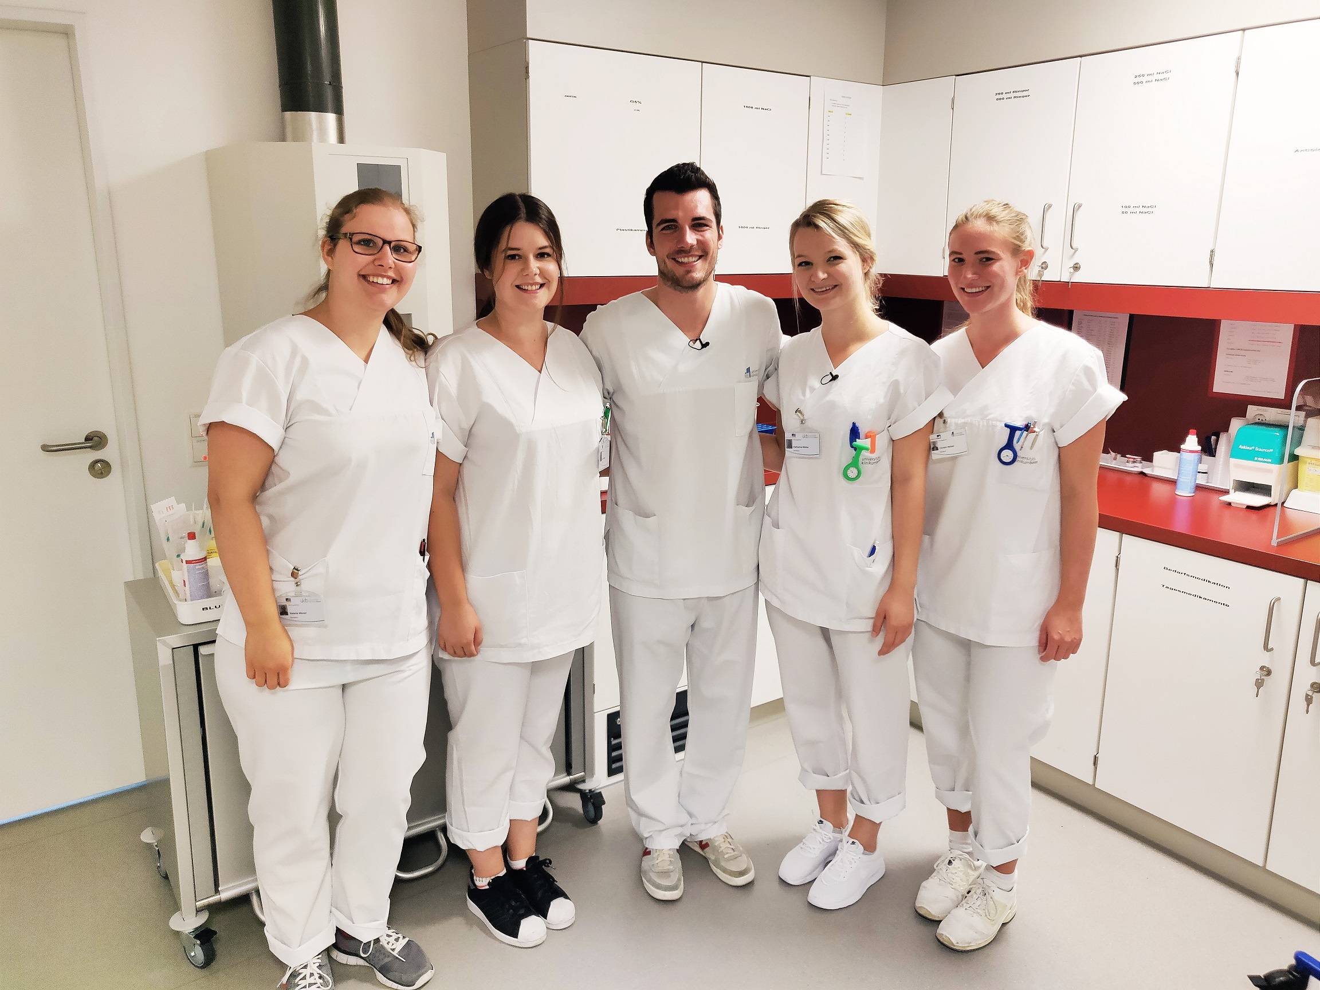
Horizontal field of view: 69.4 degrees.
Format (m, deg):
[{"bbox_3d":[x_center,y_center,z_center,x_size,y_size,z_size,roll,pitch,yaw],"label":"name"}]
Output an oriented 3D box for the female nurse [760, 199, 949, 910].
[{"bbox_3d":[0.459,0.168,2.313,0.500,1.696,0.380,9,16,31],"label":"female nurse"}]

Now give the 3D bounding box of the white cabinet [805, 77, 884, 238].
[{"bbox_3d":[0.531,-1.135,3.472,0.366,0.643,0.396,-9,17,-33],"label":"white cabinet"}]

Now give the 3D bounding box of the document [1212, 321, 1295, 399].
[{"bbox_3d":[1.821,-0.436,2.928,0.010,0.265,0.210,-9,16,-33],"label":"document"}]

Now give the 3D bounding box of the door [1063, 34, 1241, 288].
[{"bbox_3d":[1.385,-0.934,2.723,0.030,0.644,0.454,-10,18,-34],"label":"door"}]

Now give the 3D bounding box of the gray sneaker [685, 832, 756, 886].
[{"bbox_3d":[0.149,0.924,2.552,0.108,0.110,0.290,-8,16,-31],"label":"gray sneaker"}]

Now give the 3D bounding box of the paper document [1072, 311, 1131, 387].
[{"bbox_3d":[1.515,-0.489,3.315,0.008,0.294,0.207,-9,17,-33],"label":"paper document"}]

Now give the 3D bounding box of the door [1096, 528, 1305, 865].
[{"bbox_3d":[1.421,0.532,2.549,0.030,0.781,0.447,-10,18,-34],"label":"door"}]

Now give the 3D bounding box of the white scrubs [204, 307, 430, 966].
[{"bbox_3d":[-0.693,0.340,2.031,0.535,1.416,0.346,-6,15,-24],"label":"white scrubs"}]

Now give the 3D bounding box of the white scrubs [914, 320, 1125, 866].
[{"bbox_3d":[0.767,0.259,2.236,0.495,1.307,0.307,11,18,38],"label":"white scrubs"}]

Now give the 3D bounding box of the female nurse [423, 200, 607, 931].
[{"bbox_3d":[-0.316,0.189,2.206,0.500,1.696,0.380,-7,15,-28],"label":"female nurse"}]

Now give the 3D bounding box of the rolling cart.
[{"bbox_3d":[-0.736,0.577,2.518,1.050,0.790,0.470,-9,16,-33],"label":"rolling cart"}]

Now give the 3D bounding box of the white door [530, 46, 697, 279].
[{"bbox_3d":[-0.127,-0.992,2.893,0.601,0.644,0.030,-10,18,-34],"label":"white door"}]

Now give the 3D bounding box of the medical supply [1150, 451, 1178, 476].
[{"bbox_3d":[1.681,-0.113,3.134,0.075,0.048,0.072,-9,16,-33],"label":"medical supply"}]

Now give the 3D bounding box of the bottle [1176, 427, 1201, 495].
[{"bbox_3d":[1.534,-0.094,2.761,0.053,0.188,0.053,8,16,29],"label":"bottle"}]

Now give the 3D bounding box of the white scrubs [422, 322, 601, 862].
[{"bbox_3d":[-0.317,0.253,2.232,0.470,1.310,0.330,-7,15,-28],"label":"white scrubs"}]

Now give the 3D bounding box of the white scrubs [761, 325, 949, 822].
[{"bbox_3d":[0.445,0.228,2.351,0.485,1.282,0.307,13,19,41],"label":"white scrubs"}]

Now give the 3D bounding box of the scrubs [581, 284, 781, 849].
[{"bbox_3d":[0.054,0.208,2.447,0.520,1.470,0.330,-1,14,-7],"label":"scrubs"}]

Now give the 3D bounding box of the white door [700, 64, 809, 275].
[{"bbox_3d":[0.310,-1.067,3.188,0.463,0.644,0.030,-10,18,-34],"label":"white door"}]

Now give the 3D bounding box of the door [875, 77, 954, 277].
[{"bbox_3d":[0.907,-1.115,3.384,0.030,0.644,0.321,-10,18,-34],"label":"door"}]

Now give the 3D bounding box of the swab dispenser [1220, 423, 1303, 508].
[{"bbox_3d":[1.697,-0.093,2.705,0.257,0.212,0.136,-9,17,-33],"label":"swab dispenser"}]

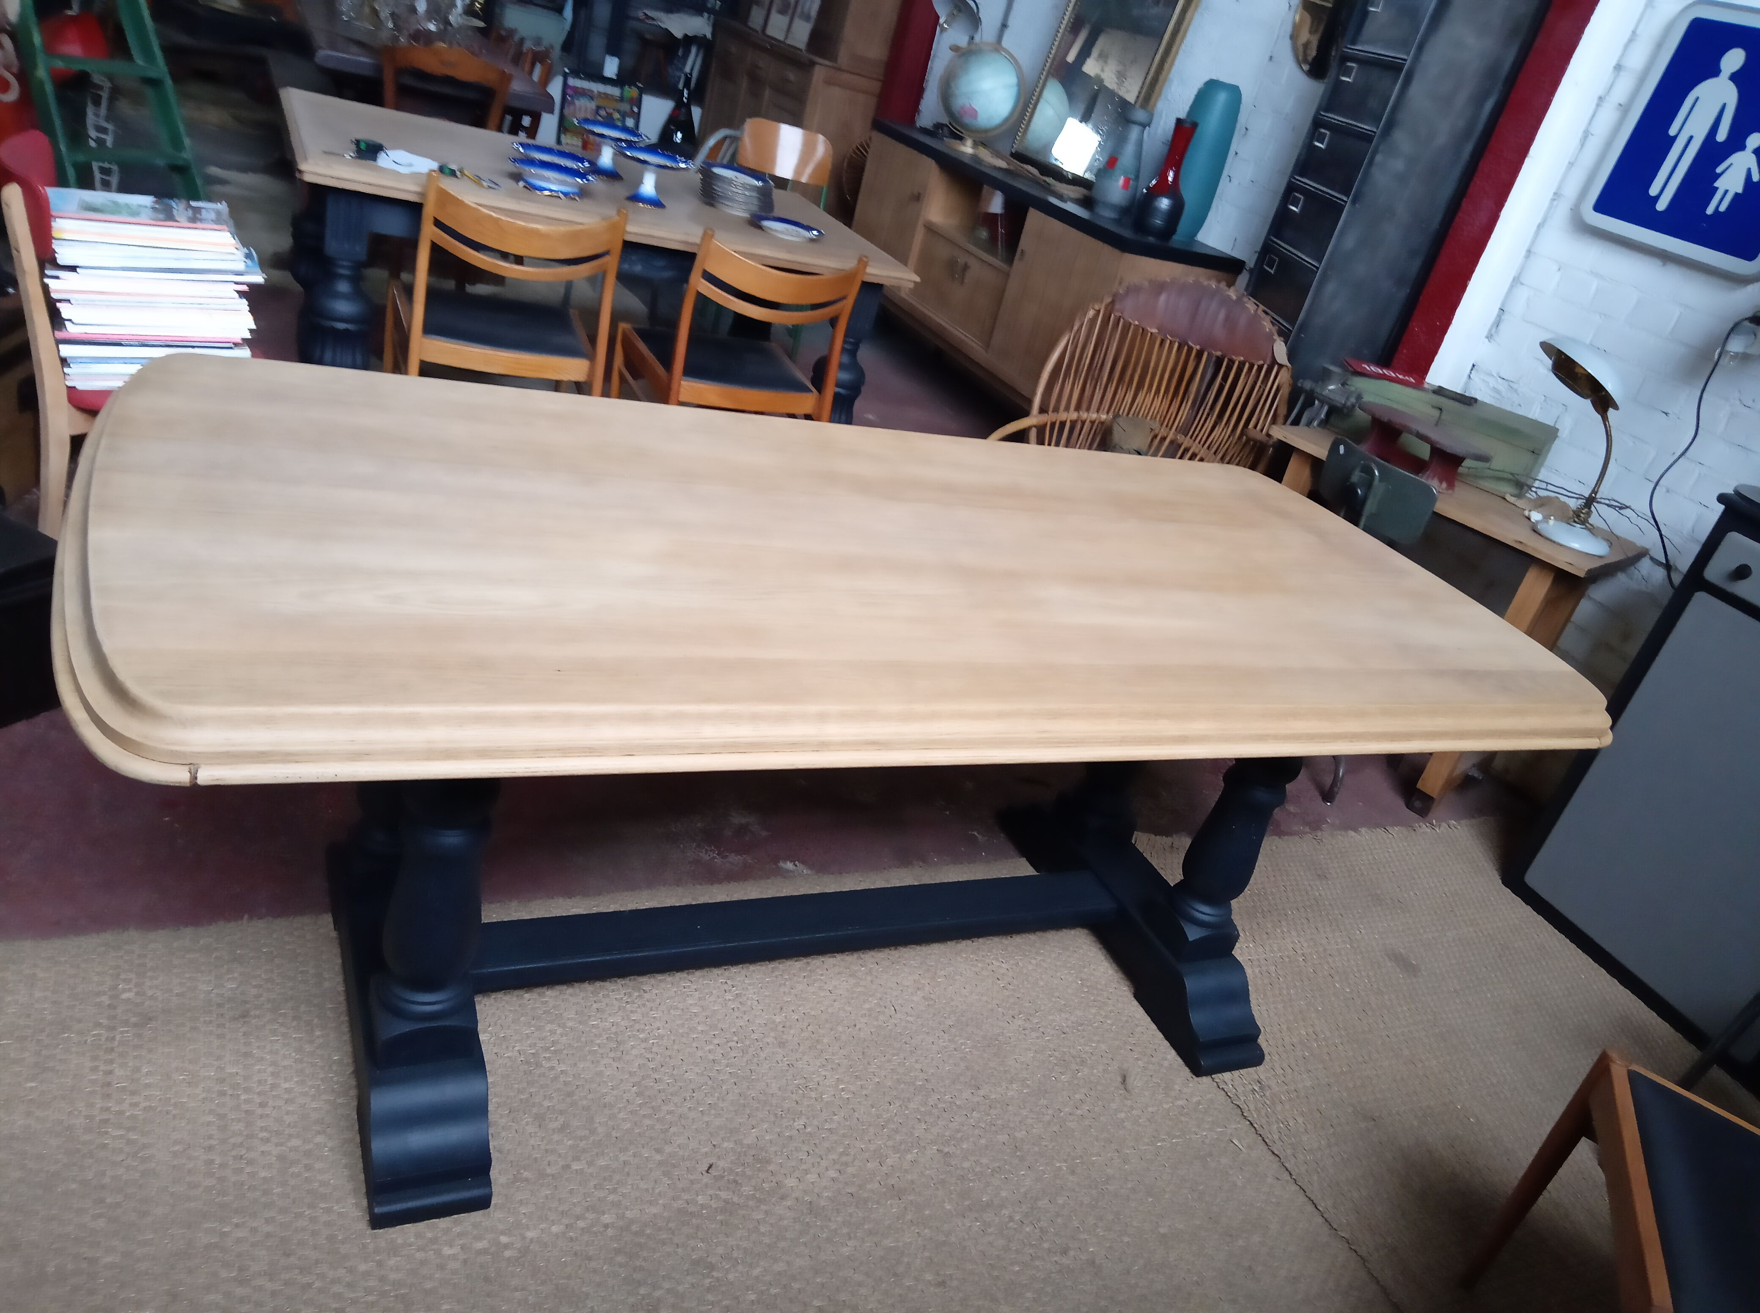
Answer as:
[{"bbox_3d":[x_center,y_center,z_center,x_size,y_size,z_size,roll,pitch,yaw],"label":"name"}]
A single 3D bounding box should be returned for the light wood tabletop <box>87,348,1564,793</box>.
[{"bbox_3d":[0.071,-0.146,1.855,2.069,0.050,0.965,1,30,-28],"label":"light wood tabletop"}]

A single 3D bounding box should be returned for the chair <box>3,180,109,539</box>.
[{"bbox_3d":[-1.359,-0.477,2.488,0.510,0.810,0.460,0,30,-29],"label":"chair"}]

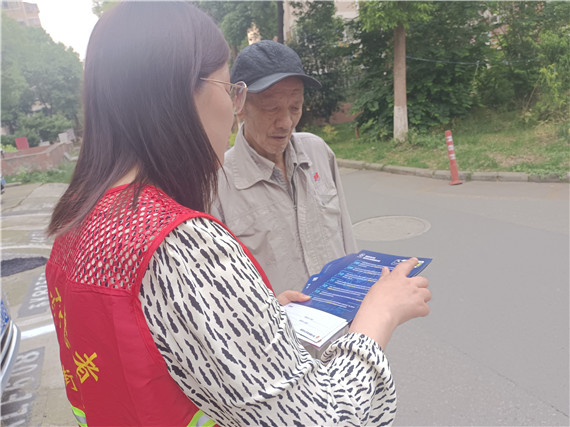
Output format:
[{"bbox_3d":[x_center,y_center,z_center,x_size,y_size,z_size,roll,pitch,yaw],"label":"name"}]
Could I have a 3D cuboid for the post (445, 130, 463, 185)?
[{"bbox_3d":[2.290,-0.755,5.676,0.200,0.755,0.200,-13,12,0],"label":"post"}]

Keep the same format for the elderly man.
[{"bbox_3d":[0.018,0.360,1.258,0.500,1.650,0.360,-16,18,-34],"label":"elderly man"}]

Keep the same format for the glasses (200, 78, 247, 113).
[{"bbox_3d":[-0.154,-0.189,0.646,0.142,0.050,0.140,0,8,-36],"label":"glasses"}]

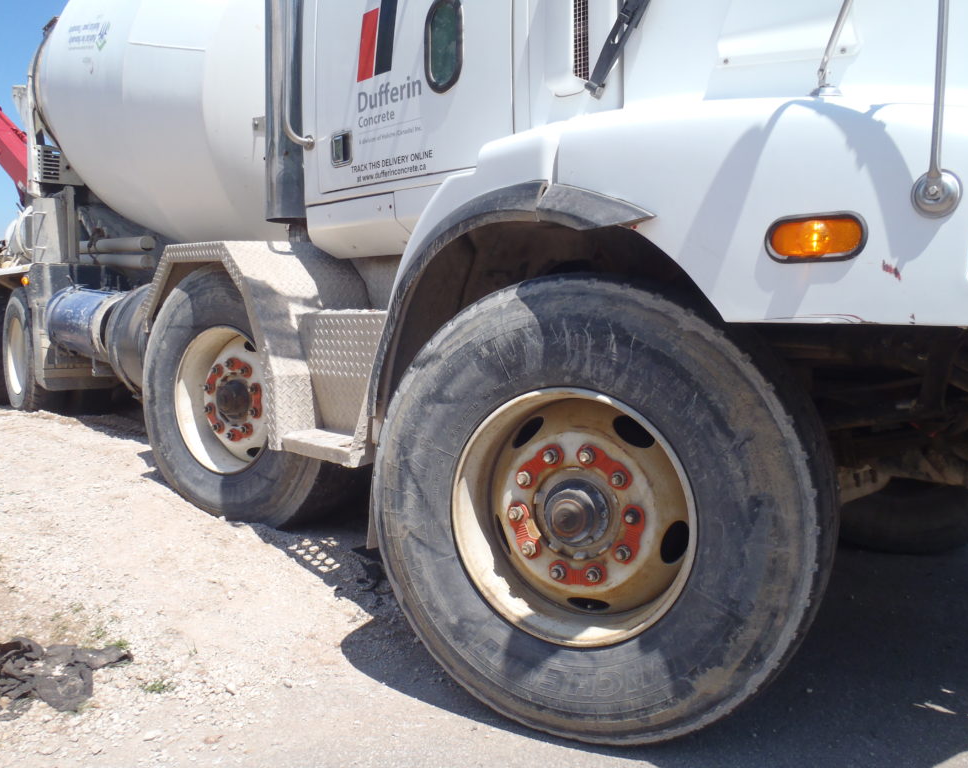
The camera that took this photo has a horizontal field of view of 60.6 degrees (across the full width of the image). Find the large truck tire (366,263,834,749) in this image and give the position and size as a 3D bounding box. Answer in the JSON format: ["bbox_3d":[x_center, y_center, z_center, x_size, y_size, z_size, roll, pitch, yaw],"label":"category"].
[{"bbox_3d":[0.264,0.291,2.023,1.065,1.065,0.385,4,6,27],"label":"large truck tire"}]

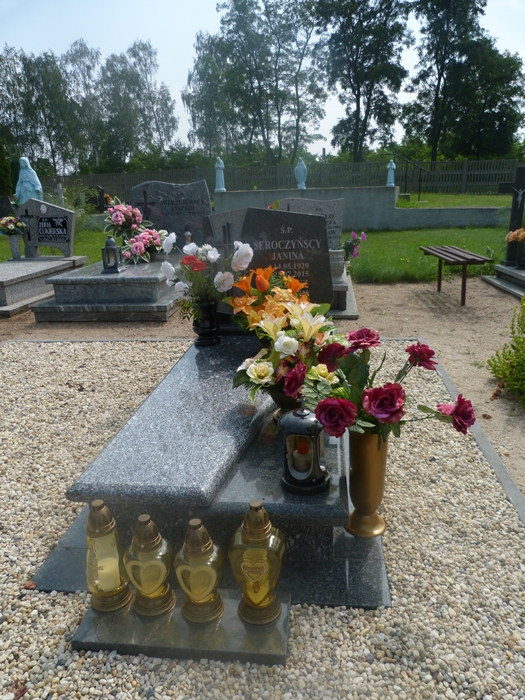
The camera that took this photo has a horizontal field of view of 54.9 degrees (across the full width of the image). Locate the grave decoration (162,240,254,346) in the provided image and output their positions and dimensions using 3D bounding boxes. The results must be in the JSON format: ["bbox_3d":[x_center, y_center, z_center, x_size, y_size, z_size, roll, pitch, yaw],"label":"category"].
[{"bbox_3d":[-0.286,-0.297,2.677,0.478,0.554,0.400,0,17,5],"label":"grave decoration"}]

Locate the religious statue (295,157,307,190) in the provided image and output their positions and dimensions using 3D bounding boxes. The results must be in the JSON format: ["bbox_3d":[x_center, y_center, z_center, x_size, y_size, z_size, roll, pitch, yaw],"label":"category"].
[{"bbox_3d":[0.944,-4.278,12.300,0.316,0.741,0.240,-1,18,6],"label":"religious statue"}]

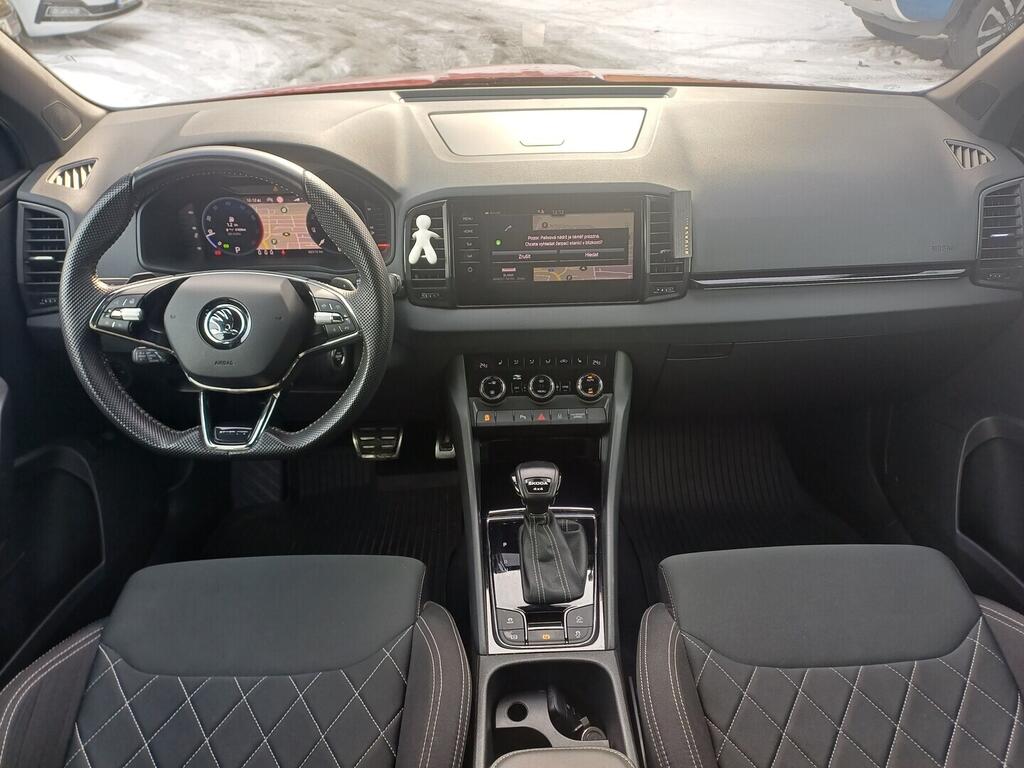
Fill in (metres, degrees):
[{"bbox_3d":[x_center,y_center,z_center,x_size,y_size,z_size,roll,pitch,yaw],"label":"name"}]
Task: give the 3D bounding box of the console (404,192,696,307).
[{"bbox_3d":[0.053,-0.193,1.045,0.386,0.145,0.075,-1,21,1],"label":"console"}]

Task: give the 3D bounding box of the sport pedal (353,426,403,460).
[{"bbox_3d":[-0.249,0.110,1.370,0.091,0.062,0.030,-1,9,1],"label":"sport pedal"}]

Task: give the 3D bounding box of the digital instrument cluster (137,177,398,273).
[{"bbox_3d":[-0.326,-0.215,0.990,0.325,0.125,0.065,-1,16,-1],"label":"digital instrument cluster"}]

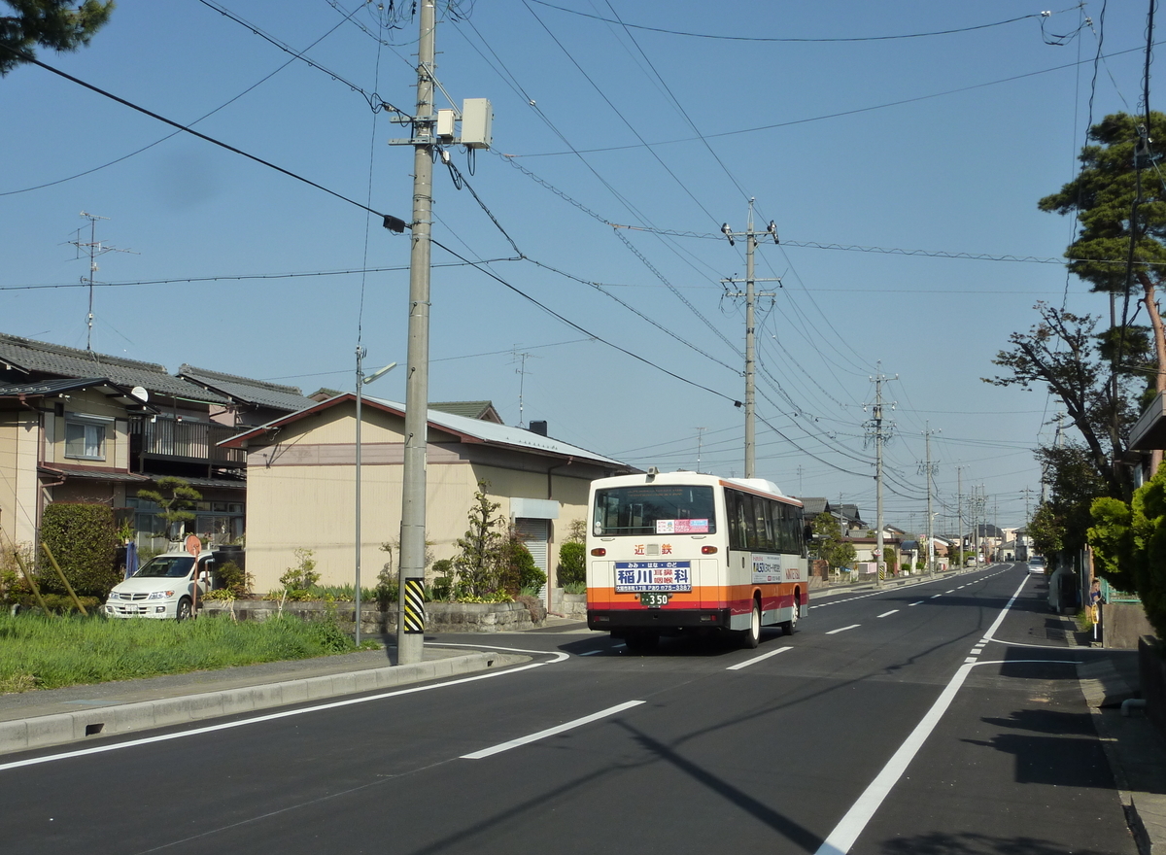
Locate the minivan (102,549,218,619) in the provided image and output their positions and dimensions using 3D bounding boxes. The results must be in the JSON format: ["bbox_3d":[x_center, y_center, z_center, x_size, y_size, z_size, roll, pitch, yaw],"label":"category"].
[{"bbox_3d":[-9.828,3.912,37.932,1.770,1.720,4.760,-2,-5,20],"label":"minivan"}]

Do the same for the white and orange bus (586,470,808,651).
[{"bbox_3d":[2.465,2.503,28.426,2.330,2.950,8.900,-1,-5,17],"label":"white and orange bus"}]

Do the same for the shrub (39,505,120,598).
[{"bbox_3d":[-12.588,3.204,37.792,2.000,2.596,1.850,1,-5,-10],"label":"shrub"}]

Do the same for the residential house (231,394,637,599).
[{"bbox_3d":[-3.698,2.120,39.451,7.050,4.976,9.900,-2,-5,21],"label":"residential house"}]

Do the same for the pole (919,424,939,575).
[{"bbox_3d":[23.960,5.101,104.700,1.350,10.631,0.500,-1,-5,17],"label":"pole"}]

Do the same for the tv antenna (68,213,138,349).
[{"bbox_3d":[-14.164,-4.227,44.511,1.350,4.068,2.100,-5,-7,45],"label":"tv antenna"}]

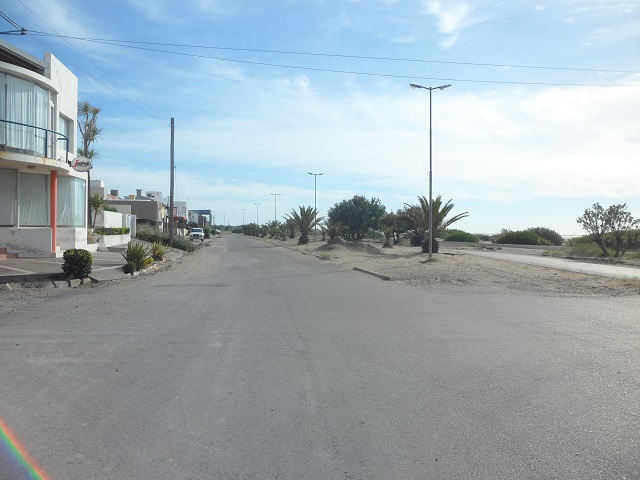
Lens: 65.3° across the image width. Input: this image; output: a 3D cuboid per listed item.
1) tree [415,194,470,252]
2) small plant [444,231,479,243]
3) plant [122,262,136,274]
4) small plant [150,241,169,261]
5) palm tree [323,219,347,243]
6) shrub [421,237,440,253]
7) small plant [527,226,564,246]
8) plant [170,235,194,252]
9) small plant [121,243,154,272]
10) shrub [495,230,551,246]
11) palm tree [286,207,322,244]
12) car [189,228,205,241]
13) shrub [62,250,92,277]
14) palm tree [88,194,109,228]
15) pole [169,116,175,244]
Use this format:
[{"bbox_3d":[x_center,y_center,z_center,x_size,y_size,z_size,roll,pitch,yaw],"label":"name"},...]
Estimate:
[{"bbox_3d":[8.086,-1.107,33.500,3.800,3.900,3.800,1,1,0],"label":"tree"},{"bbox_3d":[20.838,-0.512,73.000,5.200,1.750,4.000,1,1,0],"label":"small plant"},{"bbox_3d":[-6.029,0.902,15.800,0.450,0.390,0.430,1,1,0],"label":"plant"},{"bbox_3d":[-6.506,0.427,20.300,0.800,0.850,0.800,1,1,0],"label":"small plant"},{"bbox_3d":[1.656,-1.085,57.000,2.800,2.750,2.700,1,1,0],"label":"palm tree"},{"bbox_3d":[7.637,0.346,34.500,1.330,1.080,1.300,1,1,0],"label":"shrub"},{"bbox_3d":[29.814,-0.463,66.000,5.000,2.600,4.200,1,1,0],"label":"small plant"},{"bbox_3d":[-9.227,0.235,33.500,1.600,1.180,1.600,1,1,0],"label":"plant"},{"bbox_3d":[-5.975,0.571,16.300,1.080,0.970,1.000,1,1,0],"label":"small plant"},{"bbox_3d":[25.150,-0.186,62.000,6.900,2.000,4.200,1,1,0],"label":"shrub"},{"bbox_3d":[-1.735,-1.525,52.500,4.000,3.950,3.800,1,1,0],"label":"palm tree"},{"bbox_3d":[-14.931,-0.630,60.500,1.760,1.600,4.600,0,1,-12],"label":"car"},{"bbox_3d":[-6.218,0.603,12.800,0.770,0.770,0.770,1,1,0],"label":"shrub"},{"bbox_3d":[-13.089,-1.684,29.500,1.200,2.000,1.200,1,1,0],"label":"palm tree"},{"bbox_3d":[-10.984,-4.336,37.000,0.280,9.500,0.280,1,1,0],"label":"pole"}]

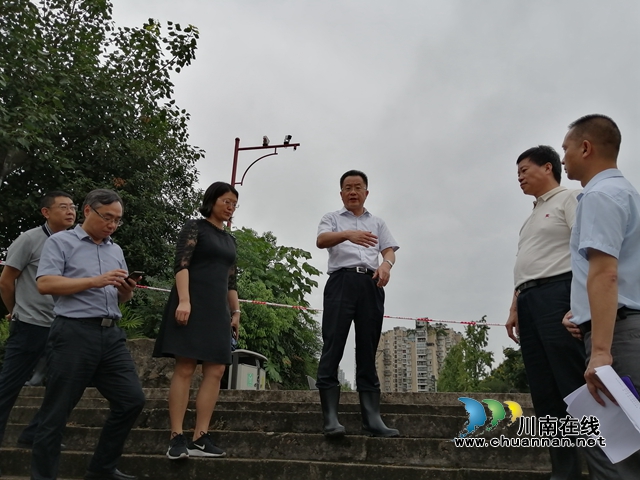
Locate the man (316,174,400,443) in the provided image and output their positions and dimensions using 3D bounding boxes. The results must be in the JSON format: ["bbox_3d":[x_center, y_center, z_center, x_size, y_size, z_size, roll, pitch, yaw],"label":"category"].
[{"bbox_3d":[0.235,0.330,3.110,0.560,1.740,0.420,6,-19,-12],"label":"man"}]

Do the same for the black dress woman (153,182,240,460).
[{"bbox_3d":[-0.690,0.400,2.880,0.400,1.630,0.500,-16,-25,42],"label":"black dress woman"}]

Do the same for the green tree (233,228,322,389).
[{"bbox_3d":[-1.150,1.600,11.600,2.600,3.950,2.400,2,-18,0],"label":"green tree"}]

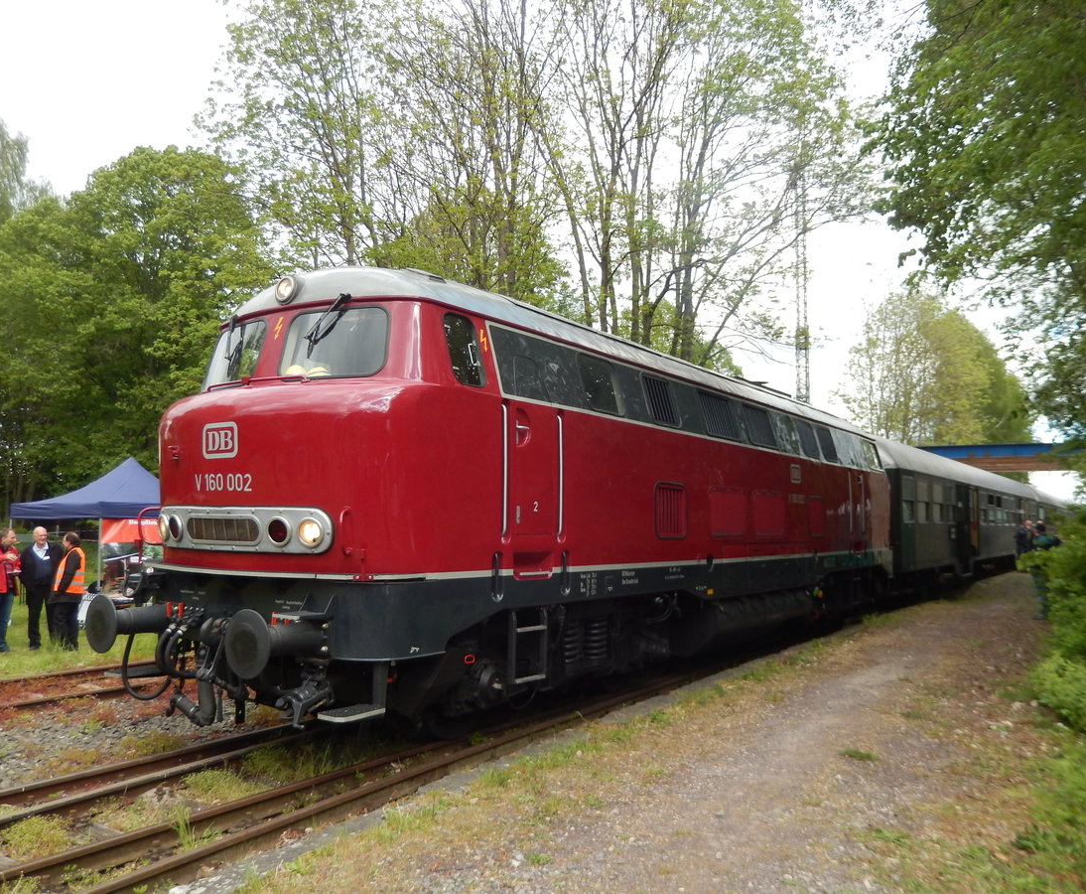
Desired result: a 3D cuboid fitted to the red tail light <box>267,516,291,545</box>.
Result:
[{"bbox_3d":[-1.912,0.611,6.243,0.195,0.200,0.070,-2,-6,23],"label":"red tail light"}]

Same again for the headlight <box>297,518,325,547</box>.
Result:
[{"bbox_3d":[-1.653,0.605,6.136,0.205,0.210,0.080,-1,-6,20],"label":"headlight"}]

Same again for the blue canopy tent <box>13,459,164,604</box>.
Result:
[{"bbox_3d":[-7.596,1.760,16.045,3.000,3.140,3.000,-3,-6,34],"label":"blue canopy tent"}]

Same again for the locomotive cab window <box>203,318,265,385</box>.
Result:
[{"bbox_3d":[-2.682,-0.813,7.498,0.080,0.530,0.880,23,-19,-40],"label":"locomotive cab window"}]

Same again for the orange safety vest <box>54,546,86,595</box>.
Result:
[{"bbox_3d":[-6.845,1.788,12.450,0.340,0.670,0.480,2,-5,-12],"label":"orange safety vest"}]

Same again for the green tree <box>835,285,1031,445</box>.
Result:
[{"bbox_3d":[30.188,-1.738,66.750,14.500,20.300,13.000,-2,-6,24],"label":"green tree"}]

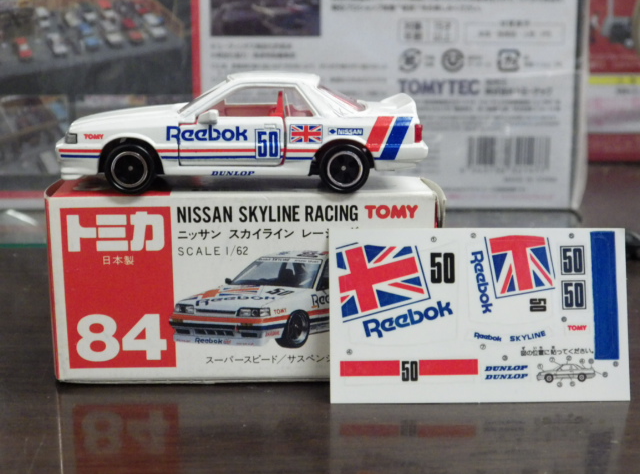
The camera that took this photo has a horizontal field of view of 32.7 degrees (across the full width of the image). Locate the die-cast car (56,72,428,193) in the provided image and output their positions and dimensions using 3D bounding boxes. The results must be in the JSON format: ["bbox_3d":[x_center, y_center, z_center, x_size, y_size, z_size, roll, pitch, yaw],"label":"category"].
[{"bbox_3d":[-0.016,-0.023,0.228,0.075,0.023,0.028,0,13,1],"label":"die-cast car"}]

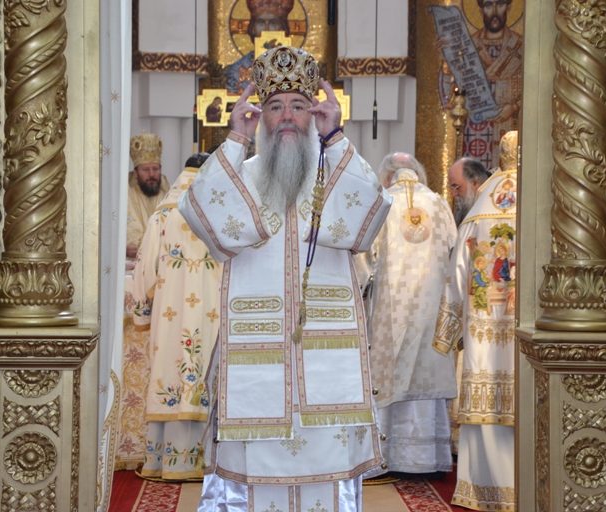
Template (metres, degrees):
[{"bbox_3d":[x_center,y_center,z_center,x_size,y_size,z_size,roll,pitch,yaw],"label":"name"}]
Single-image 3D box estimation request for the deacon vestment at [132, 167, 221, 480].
[{"bbox_3d":[-0.585,0.342,8.500,0.600,1.599,0.460,1,0,6],"label":"deacon vestment"}]

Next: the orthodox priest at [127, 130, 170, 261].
[{"bbox_3d":[-0.966,0.187,10.200,0.600,1.900,0.480,1,0,-16],"label":"orthodox priest"}]

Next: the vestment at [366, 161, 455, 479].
[{"bbox_3d":[0.559,0.306,8.500,0.580,1.670,0.480,1,0,-9],"label":"vestment"}]

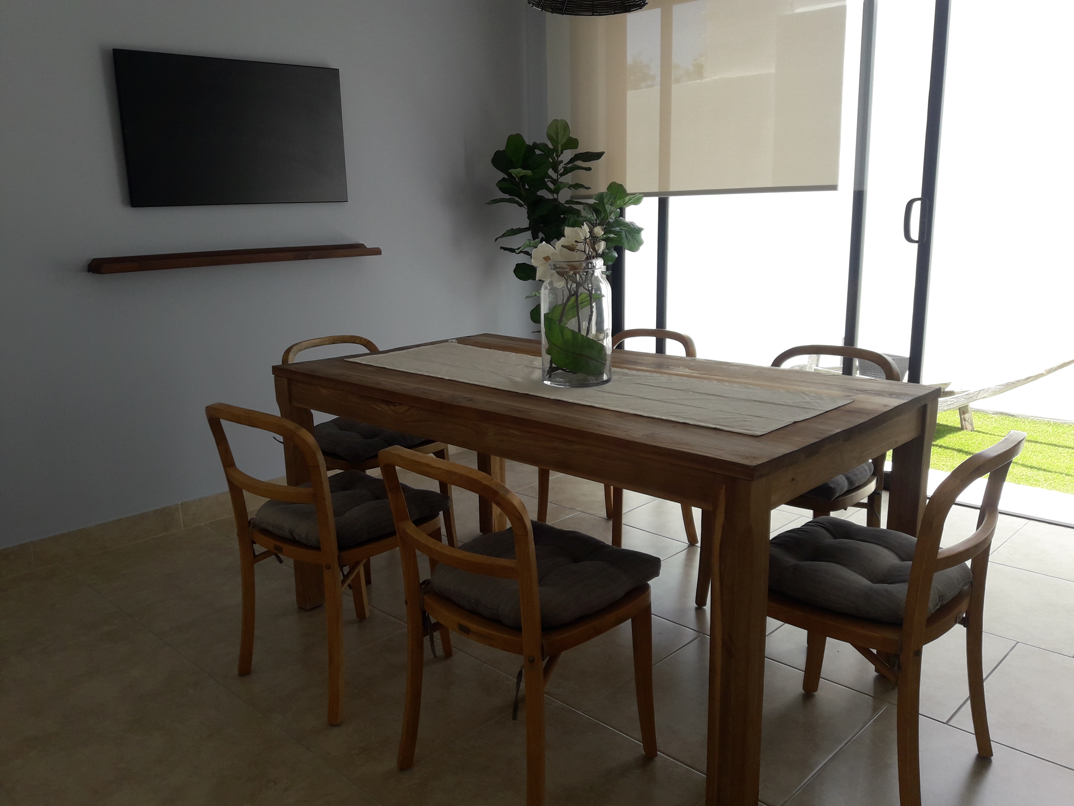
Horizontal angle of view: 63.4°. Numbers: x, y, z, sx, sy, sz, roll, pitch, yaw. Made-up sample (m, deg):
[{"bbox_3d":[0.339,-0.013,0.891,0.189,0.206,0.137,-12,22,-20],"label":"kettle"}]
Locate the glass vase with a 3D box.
[{"bbox_3d":[0.105,-0.218,2.318,0.191,0.325,0.191,-1,12,0],"label":"glass vase"}]

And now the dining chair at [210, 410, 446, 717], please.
[{"bbox_3d":[-0.545,0.362,2.395,0.465,0.803,0.485,9,16,38],"label":"dining chair"}]

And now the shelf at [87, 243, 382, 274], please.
[{"bbox_3d":[-1.195,-0.610,3.632,0.110,0.053,1.245,11,17,43],"label":"shelf"}]

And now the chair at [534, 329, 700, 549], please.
[{"bbox_3d":[0.286,0.150,3.268,0.485,0.803,0.465,-11,16,-39],"label":"chair"}]

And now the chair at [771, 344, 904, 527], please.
[{"bbox_3d":[0.812,0.240,2.804,0.485,0.803,0.465,-11,16,-36],"label":"chair"}]

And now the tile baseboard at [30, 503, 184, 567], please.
[{"bbox_3d":[-1.638,0.504,3.344,0.012,0.108,0.550,11,17,43],"label":"tile baseboard"}]

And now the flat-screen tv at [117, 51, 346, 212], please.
[{"bbox_3d":[-1.205,-1.093,3.533,0.050,0.557,0.949,11,17,43],"label":"flat-screen tv"}]

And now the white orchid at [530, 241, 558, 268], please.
[{"bbox_3d":[0.019,-0.392,2.312,0.078,0.085,0.065,5,14,26],"label":"white orchid"}]

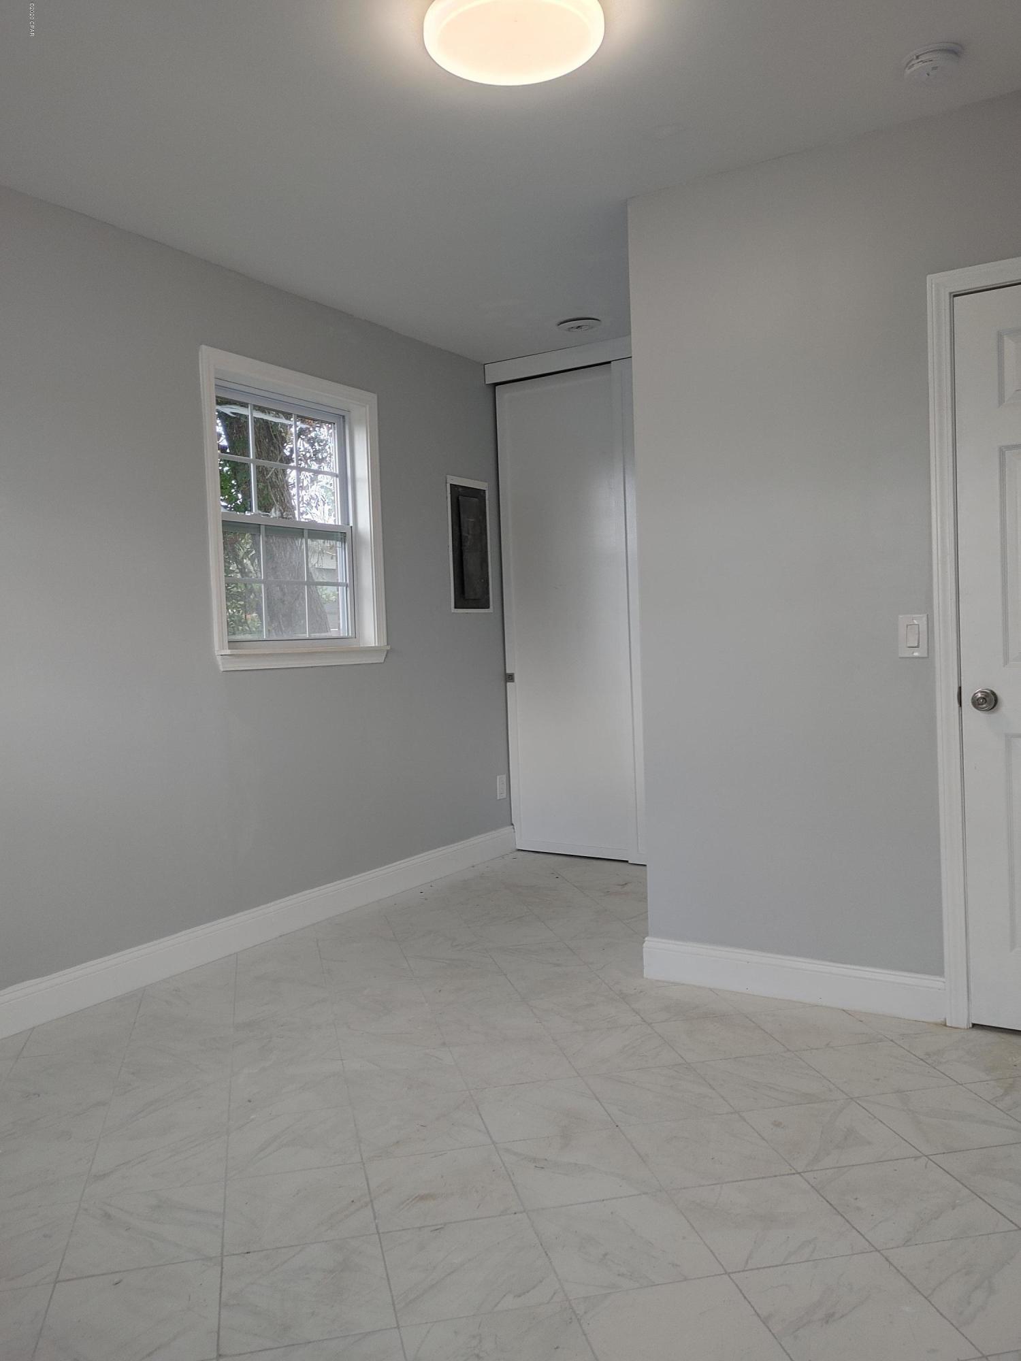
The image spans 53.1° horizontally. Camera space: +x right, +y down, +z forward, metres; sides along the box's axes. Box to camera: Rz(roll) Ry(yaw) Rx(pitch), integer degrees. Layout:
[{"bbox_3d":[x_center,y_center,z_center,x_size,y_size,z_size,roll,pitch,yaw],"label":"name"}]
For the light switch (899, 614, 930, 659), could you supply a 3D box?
[{"bbox_3d":[1.165,-0.127,2.958,0.078,0.123,0.012,-1,3,33],"label":"light switch"}]

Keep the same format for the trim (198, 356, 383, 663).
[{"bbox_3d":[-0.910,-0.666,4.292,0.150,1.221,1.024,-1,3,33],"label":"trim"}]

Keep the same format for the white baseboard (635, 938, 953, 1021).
[{"bbox_3d":[0.858,0.934,3.218,0.954,0.139,0.017,-1,3,33],"label":"white baseboard"}]

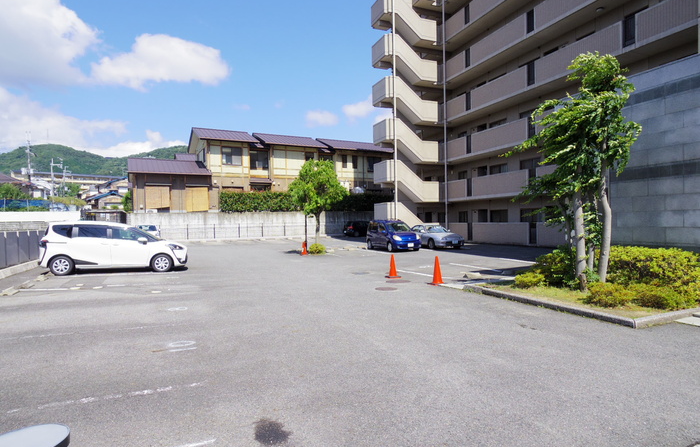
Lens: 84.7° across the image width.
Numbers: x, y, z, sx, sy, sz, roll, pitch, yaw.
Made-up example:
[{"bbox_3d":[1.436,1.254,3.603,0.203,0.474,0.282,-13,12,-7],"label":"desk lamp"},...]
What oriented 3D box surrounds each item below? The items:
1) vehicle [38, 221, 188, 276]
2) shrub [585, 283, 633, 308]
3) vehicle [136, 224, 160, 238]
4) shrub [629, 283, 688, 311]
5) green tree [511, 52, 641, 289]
[{"bbox_3d":[-7.740,0.770,12.980,4.235,1.675,1.695,0,0,-25],"label":"vehicle"},{"bbox_3d":[4.810,1.295,7.150,0.720,0.380,0.820,-1,0,-24],"label":"shrub"},{"bbox_3d":[-14.950,0.800,28.500,1.580,1.500,3.650,-1,0,-24],"label":"vehicle"},{"bbox_3d":[5.600,1.285,6.980,0.780,0.400,0.920,-1,0,-24],"label":"shrub"},{"bbox_3d":[4.680,-1.130,8.100,2.400,4.900,2.200,-1,1,27],"label":"green tree"}]

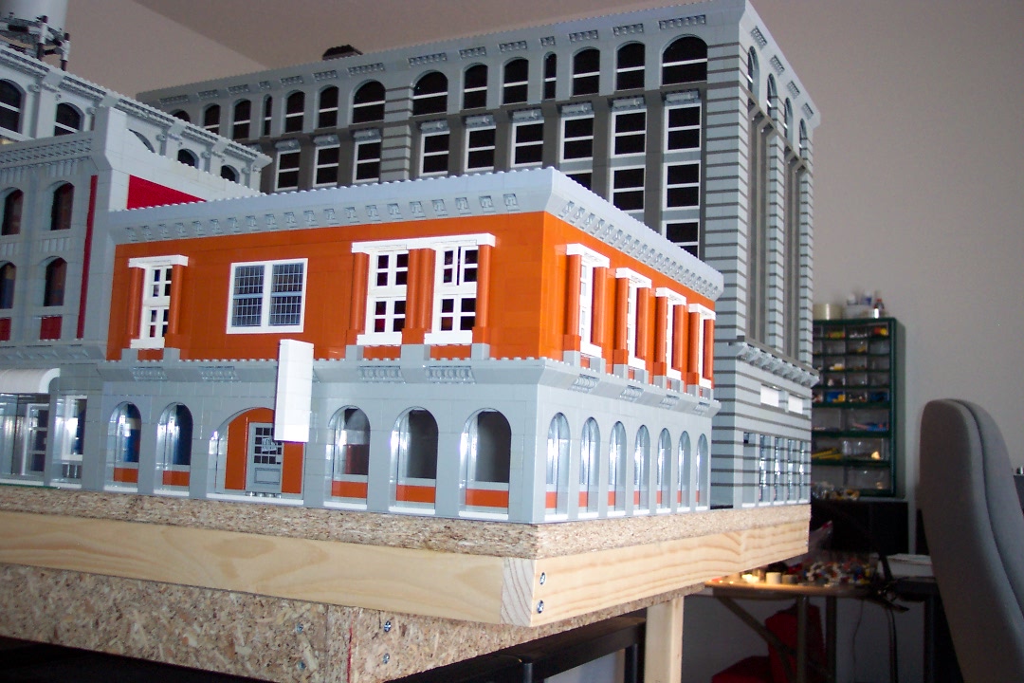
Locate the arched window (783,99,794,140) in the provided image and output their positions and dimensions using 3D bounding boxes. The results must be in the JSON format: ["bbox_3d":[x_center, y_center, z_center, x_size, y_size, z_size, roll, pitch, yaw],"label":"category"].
[{"bbox_3d":[0.309,-0.250,1.223,0.009,0.048,0.046,-1,-7,27],"label":"arched window"}]

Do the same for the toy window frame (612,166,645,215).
[{"bbox_3d":[0.118,-0.152,1.085,0.040,0.045,0.008,-1,-7,26],"label":"toy window frame"}]

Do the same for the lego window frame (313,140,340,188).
[{"bbox_3d":[-0.214,-0.207,1.256,0.038,0.054,0.010,-1,-7,27],"label":"lego window frame"}]

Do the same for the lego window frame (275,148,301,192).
[{"bbox_3d":[-0.260,-0.202,1.275,0.040,0.048,0.009,-1,-7,27],"label":"lego window frame"}]

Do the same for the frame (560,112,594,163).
[{"bbox_3d":[0.069,-0.207,1.109,0.040,0.048,0.009,-1,-7,27],"label":"frame"}]

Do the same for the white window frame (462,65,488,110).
[{"bbox_3d":[-0.038,-0.270,1.157,0.032,0.051,0.010,-1,-7,27],"label":"white window frame"}]

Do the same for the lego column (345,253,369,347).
[{"bbox_3d":[-0.095,-0.026,0.672,0.009,0.058,0.008,-1,-7,27],"label":"lego column"}]

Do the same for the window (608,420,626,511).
[{"bbox_3d":[0.067,0.084,0.719,0.008,0.061,0.032,-1,-7,27],"label":"window"}]

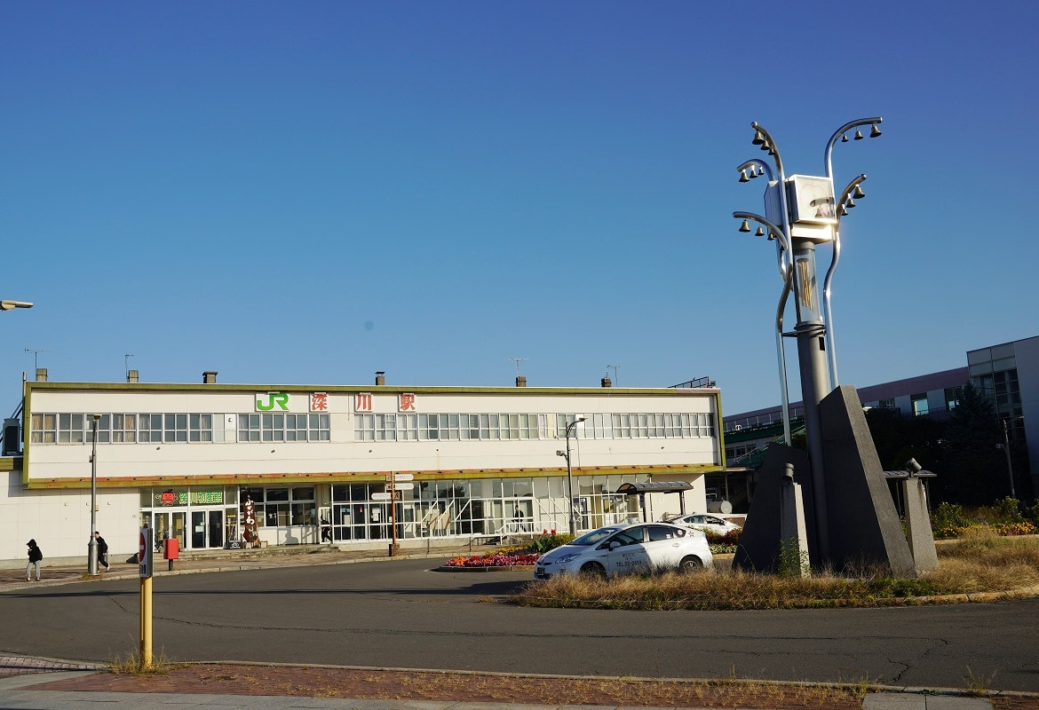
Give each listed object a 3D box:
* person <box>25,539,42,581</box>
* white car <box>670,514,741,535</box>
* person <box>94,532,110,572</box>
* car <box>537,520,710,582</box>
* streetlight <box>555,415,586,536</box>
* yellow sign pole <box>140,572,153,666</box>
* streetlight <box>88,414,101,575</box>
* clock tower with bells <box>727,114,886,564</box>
[{"bbox_3d":[-18.865,7.979,40.327,0.580,1.569,0.520,0,-10,-15],"label":"person"},{"bbox_3d":[9.239,8.981,53.421,4.460,1.490,1.750,2,-10,-27],"label":"white car"},{"bbox_3d":[-17.352,8.177,42.937,0.750,1.683,0.520,0,-10,-15],"label":"person"},{"bbox_3d":[2.492,4.844,25.128,4.460,1.490,1.760,2,-10,-26],"label":"car"},{"bbox_3d":[2.604,6.274,50.347,1.600,6.359,0.450,0,-10,-15],"label":"streetlight"},{"bbox_3d":[-4.415,3.159,12.288,0.145,1.081,0.145,3,-11,-30],"label":"yellow sign pole"},{"bbox_3d":[-17.136,5.615,41.721,0.460,6.359,1.400,-1,-9,-8],"label":"streetlight"},{"bbox_3d":[6.369,-0.312,22.757,3.200,10.022,3.200,3,-11,-30],"label":"clock tower with bells"}]

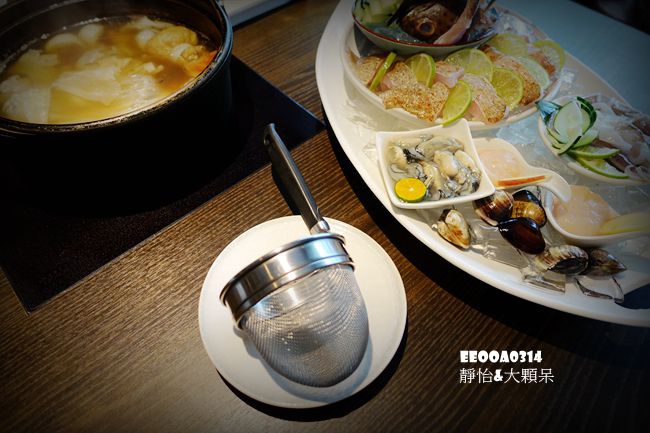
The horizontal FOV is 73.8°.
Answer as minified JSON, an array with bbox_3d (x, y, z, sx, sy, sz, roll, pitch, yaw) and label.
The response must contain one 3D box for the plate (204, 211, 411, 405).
[{"bbox_3d":[-0.017,0.071,0.353,0.164,0.018,0.164,1,54,-1],"label":"plate"}]

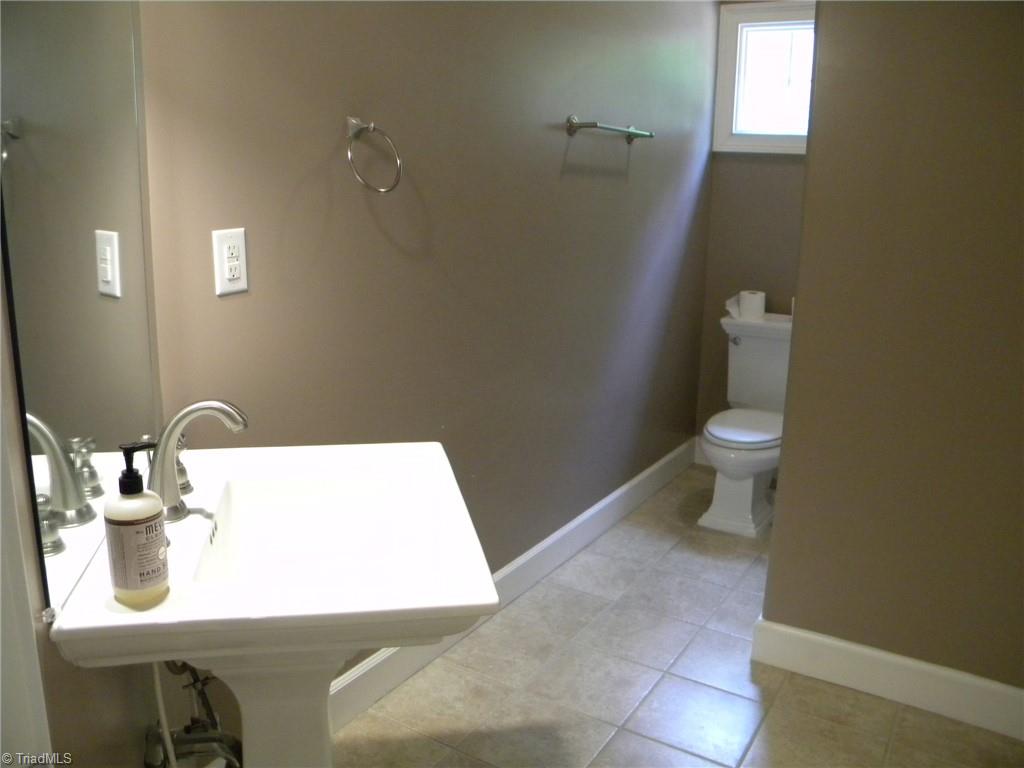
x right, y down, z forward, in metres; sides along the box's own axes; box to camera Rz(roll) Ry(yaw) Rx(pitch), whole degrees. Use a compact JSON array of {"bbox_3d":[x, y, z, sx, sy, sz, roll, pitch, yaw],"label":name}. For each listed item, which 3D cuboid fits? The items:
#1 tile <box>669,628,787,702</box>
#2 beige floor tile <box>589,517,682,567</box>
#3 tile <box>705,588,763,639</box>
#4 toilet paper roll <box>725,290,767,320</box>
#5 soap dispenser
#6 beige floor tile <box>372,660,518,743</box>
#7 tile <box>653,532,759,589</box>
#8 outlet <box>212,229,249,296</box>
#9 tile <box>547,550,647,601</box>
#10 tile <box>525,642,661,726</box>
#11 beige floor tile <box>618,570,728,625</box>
[{"bbox_3d":[0.631,0.801,2.363,0.298,0.010,0.298,9,15,31],"label":"tile"},{"bbox_3d":[0.450,0.615,3.156,0.298,0.010,0.298,9,15,31],"label":"beige floor tile"},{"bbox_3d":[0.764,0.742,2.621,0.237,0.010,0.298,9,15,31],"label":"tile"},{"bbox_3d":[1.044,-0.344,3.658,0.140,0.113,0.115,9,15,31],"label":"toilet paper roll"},{"bbox_3d":[-0.443,0.165,0.975,0.068,0.190,0.066,-1,13,-7],"label":"soap dispenser"},{"bbox_3d":[-0.184,0.835,2.185,0.298,0.010,0.298,9,15,31],"label":"beige floor tile"},{"bbox_3d":[0.699,0.653,3.002,0.298,0.010,0.298,9,15,31],"label":"tile"},{"bbox_3d":[-0.529,-0.230,1.556,0.008,0.118,0.073,9,15,31],"label":"outlet"},{"bbox_3d":[0.291,0.670,2.913,0.298,0.010,0.298,9,15,31],"label":"tile"},{"bbox_3d":[0.224,0.818,2.274,0.298,0.010,0.298,9,15,31],"label":"tile"},{"bbox_3d":[0.540,0.708,2.760,0.298,0.010,0.298,9,15,31],"label":"beige floor tile"}]

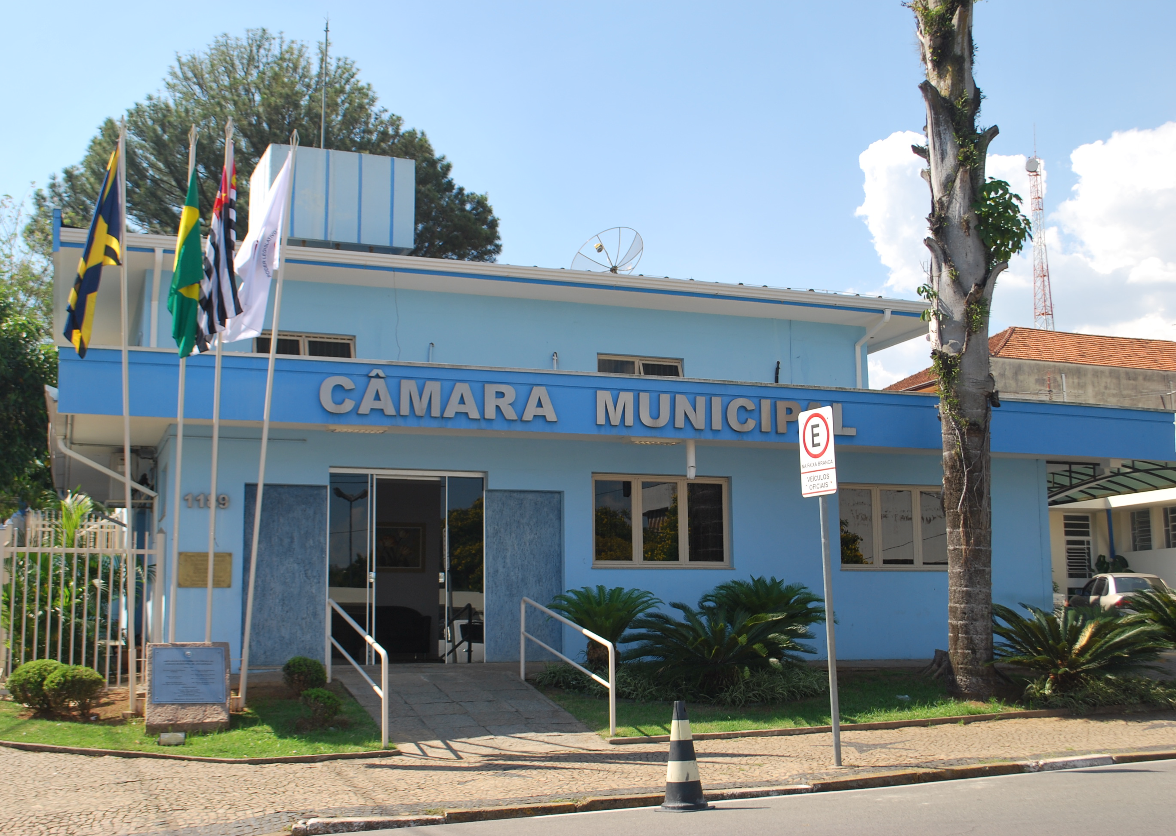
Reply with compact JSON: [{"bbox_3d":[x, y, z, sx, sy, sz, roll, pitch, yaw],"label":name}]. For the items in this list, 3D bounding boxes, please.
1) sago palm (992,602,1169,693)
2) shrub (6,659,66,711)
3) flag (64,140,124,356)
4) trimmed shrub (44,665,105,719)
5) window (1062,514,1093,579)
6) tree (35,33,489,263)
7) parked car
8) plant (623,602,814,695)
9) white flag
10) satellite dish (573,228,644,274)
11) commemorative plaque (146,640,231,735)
[{"bbox_3d":[5.825,2.737,16.044,1.954,1.086,1.829,3,-9,-19],"label":"sago palm"},{"bbox_3d":[-5.642,2.737,13.850,0.620,0.540,0.620,3,-9,-21],"label":"shrub"},{"bbox_3d":[-5.040,-1.742,13.779,0.576,2.246,0.350,3,-9,-21],"label":"flag"},{"bbox_3d":[-4.968,2.655,13.100,0.580,0.530,0.560,3,-9,-21],"label":"trimmed shrub"},{"bbox_3d":[12.691,3.335,35.002,0.899,1.633,0.100,3,-9,-21],"label":"window"},{"bbox_3d":[-9.025,-2.230,36.596,13.286,17.460,12.622,3,-9,-21],"label":"tree"},{"bbox_3d":[12.918,4.488,32.700,1.620,1.410,4.050,-1,-8,2],"label":"parked car"},{"bbox_3d":[1.428,2.521,14.809,1.974,1.013,1.848,0,-8,0],"label":"plant"},{"bbox_3d":[-3.675,-1.908,15.063,0.770,2.120,0.350,3,-9,-21],"label":"white flag"},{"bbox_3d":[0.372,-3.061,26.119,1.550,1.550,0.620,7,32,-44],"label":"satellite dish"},{"bbox_3d":[-4.014,2.679,13.541,0.800,0.840,0.450,2,-9,-18],"label":"commemorative plaque"}]

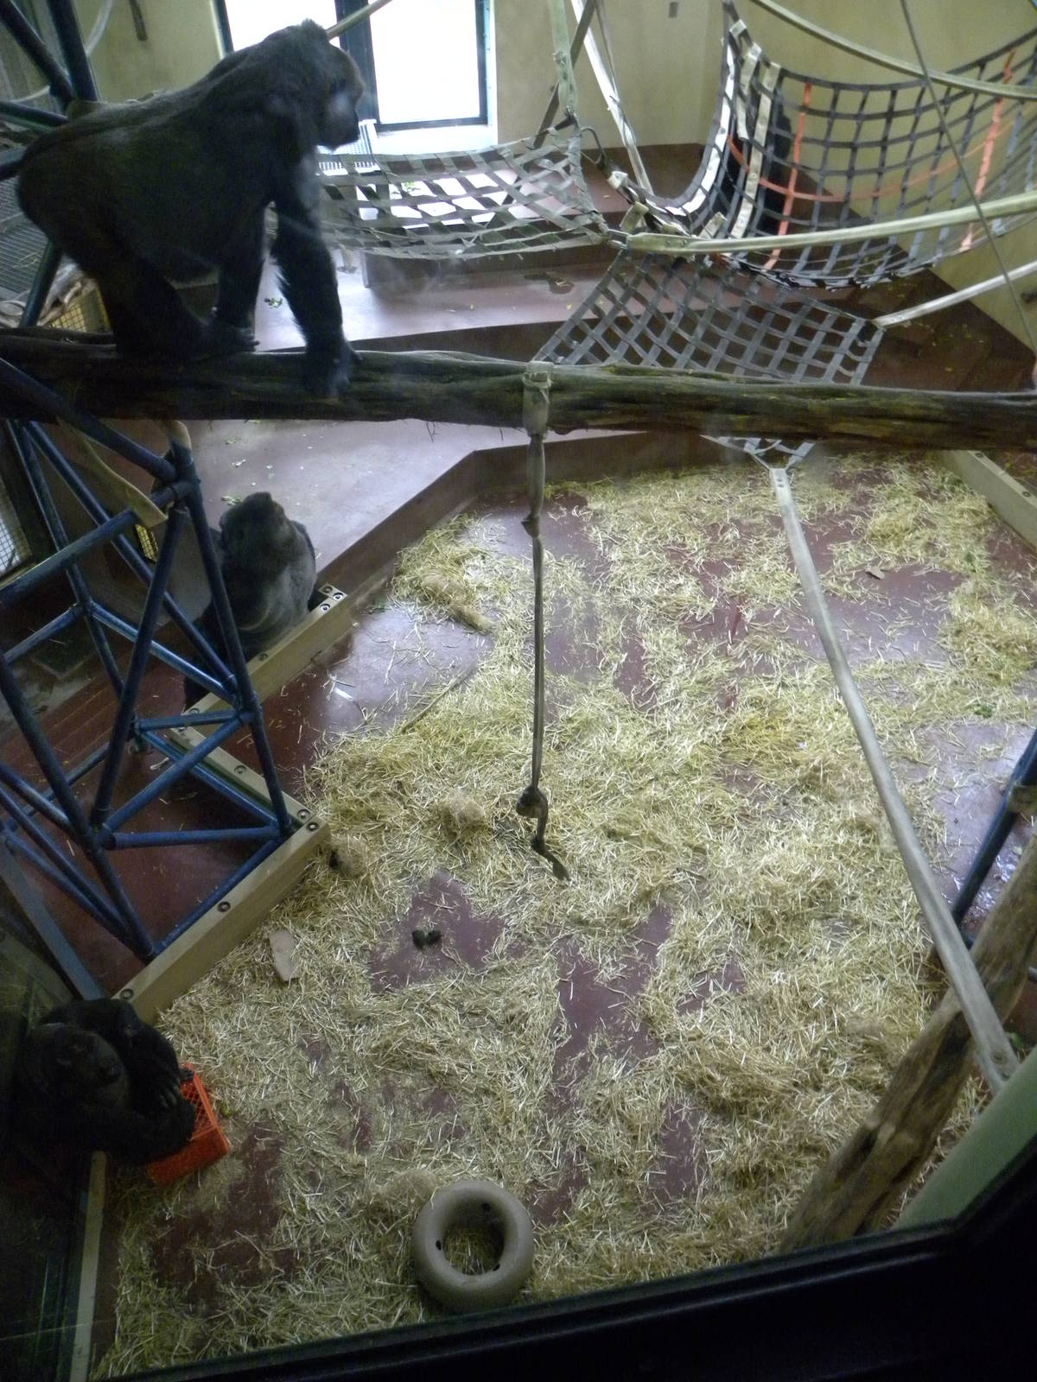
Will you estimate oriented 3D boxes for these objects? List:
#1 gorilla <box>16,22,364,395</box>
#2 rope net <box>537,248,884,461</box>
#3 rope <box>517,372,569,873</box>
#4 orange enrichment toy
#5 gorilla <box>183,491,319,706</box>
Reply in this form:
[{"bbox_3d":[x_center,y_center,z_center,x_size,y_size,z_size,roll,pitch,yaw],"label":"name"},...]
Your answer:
[{"bbox_3d":[-0.955,-1.441,3.191,1.060,1.000,0.500,3,44,4],"label":"gorilla"},{"bbox_3d":[1.064,-1.975,6.056,1.792,0.451,0.955,28,51,27],"label":"rope net"},{"bbox_3d":[0.089,-0.056,4.407,0.220,2.845,0.210,3,44,4],"label":"rope"},{"bbox_3d":[-1.445,1.860,4.405,0.300,0.240,0.290,-23,48,-21],"label":"orange enrichment toy"},{"bbox_3d":[-1.649,-0.655,6.407,0.560,1.050,0.880,24,49,24],"label":"gorilla"}]

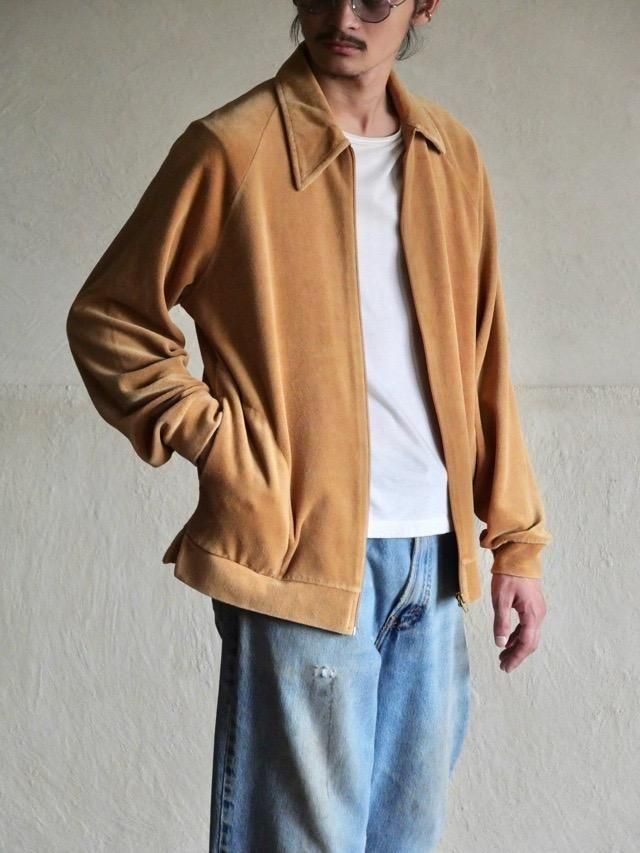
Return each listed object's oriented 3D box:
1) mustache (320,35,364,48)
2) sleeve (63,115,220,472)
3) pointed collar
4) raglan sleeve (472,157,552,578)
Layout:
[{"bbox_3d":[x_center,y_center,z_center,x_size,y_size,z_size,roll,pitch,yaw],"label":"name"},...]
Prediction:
[{"bbox_3d":[0.027,-0.479,3.310,0.057,0.015,0.020,0,16,22],"label":"mustache"},{"bbox_3d":[-0.216,-0.164,3.310,0.200,0.440,0.200,-3,6,-32],"label":"sleeve"},{"bbox_3d":[0.052,-0.396,3.400,0.220,0.180,0.180,-3,6,-32],"label":"pointed collar"},{"bbox_3d":[0.239,-0.078,3.520,0.150,0.560,0.180,-3,6,-32],"label":"raglan sleeve"}]

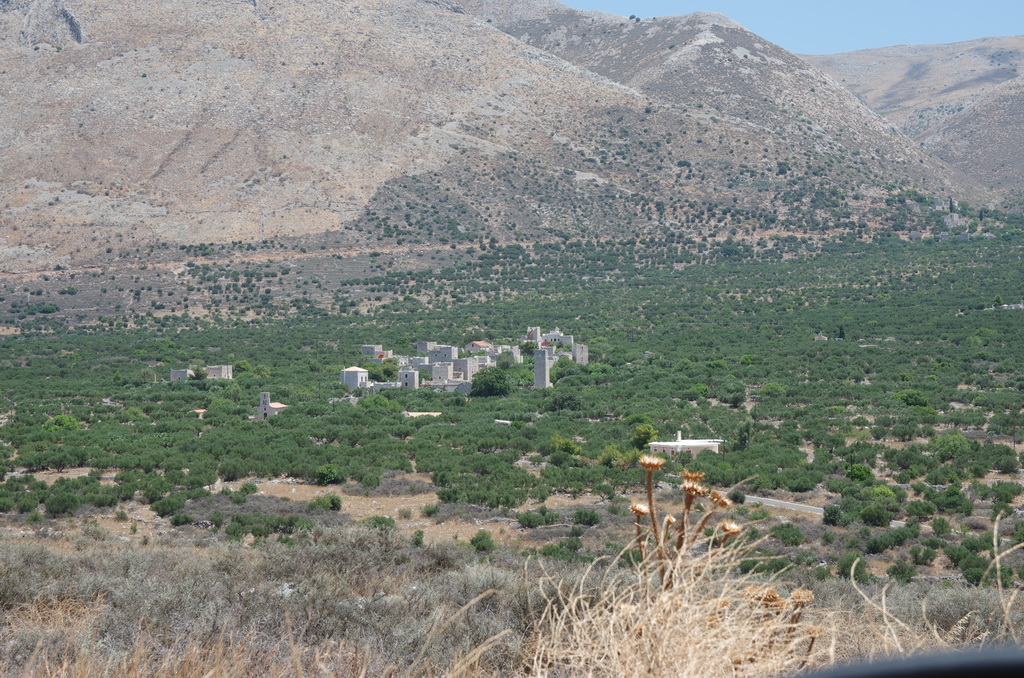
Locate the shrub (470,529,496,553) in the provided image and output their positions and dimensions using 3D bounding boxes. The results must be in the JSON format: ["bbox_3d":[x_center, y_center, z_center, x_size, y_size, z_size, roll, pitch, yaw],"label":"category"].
[{"bbox_3d":[-3.749,26.504,280.000,3.420,3.157,2.907,0,1,0],"label":"shrub"}]

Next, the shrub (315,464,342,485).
[{"bbox_3d":[-38.237,28.494,446.000,5.200,4.200,4.900,0,1,0],"label":"shrub"}]

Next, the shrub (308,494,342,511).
[{"bbox_3d":[-29.087,25.617,332.000,5.303,2.729,4.507,0,1,0],"label":"shrub"}]

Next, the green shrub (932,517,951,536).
[{"bbox_3d":[60.126,26.248,298.000,2.520,2.800,2.520,0,1,0],"label":"green shrub"}]

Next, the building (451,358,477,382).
[{"bbox_3d":[-17.148,11.432,785.000,5.700,8.482,8.200,1,1,26],"label":"building"}]

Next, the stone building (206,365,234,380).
[{"bbox_3d":[-114.243,13.354,830.000,7.000,6.044,8.000,0,1,20],"label":"stone building"}]

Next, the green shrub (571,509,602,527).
[{"bbox_3d":[13.107,31.194,372.000,4.900,3.000,4.500,0,1,0],"label":"green shrub"}]

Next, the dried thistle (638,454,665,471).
[{"bbox_3d":[0.282,0.249,4.300,0.052,0.033,0.050,0,1,0],"label":"dried thistle"}]

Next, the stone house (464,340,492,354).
[{"bbox_3d":[-15.187,3.853,965.000,7.600,5.400,10.200,0,1,27],"label":"stone house"}]

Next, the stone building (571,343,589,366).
[{"bbox_3d":[30.667,7.835,953.000,5.500,10.600,5.500,0,1,-20],"label":"stone building"}]

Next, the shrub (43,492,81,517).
[{"bbox_3d":[-81.720,30.052,387.000,6.300,4.100,5.600,0,1,0],"label":"shrub"}]

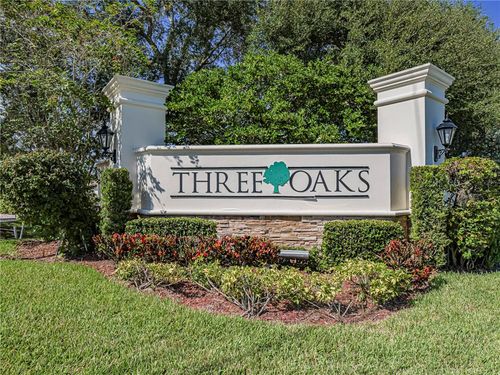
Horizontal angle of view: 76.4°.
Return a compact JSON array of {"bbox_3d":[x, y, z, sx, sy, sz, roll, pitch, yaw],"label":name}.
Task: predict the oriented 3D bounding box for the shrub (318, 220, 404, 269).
[{"bbox_3d":[1.620,0.830,4.930,1.280,0.620,0.700,0,0,4],"label":"shrub"}]

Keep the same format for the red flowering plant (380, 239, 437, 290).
[{"bbox_3d":[2.010,0.940,4.050,0.680,0.560,0.600,0,0,4],"label":"red flowering plant"}]

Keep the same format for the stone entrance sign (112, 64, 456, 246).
[{"bbox_3d":[0.387,-0.630,6.670,7.800,3.380,2.050,0,0,4],"label":"stone entrance sign"}]

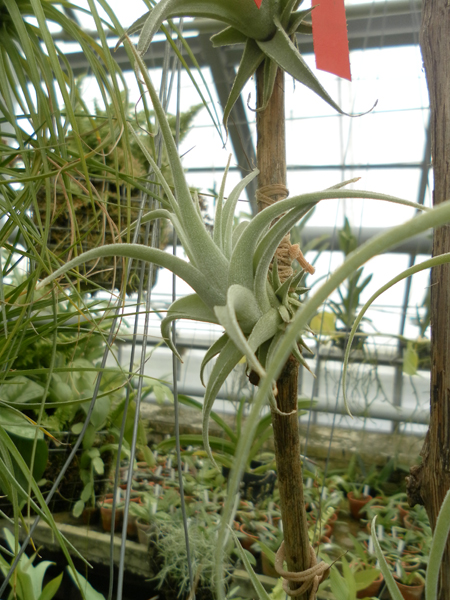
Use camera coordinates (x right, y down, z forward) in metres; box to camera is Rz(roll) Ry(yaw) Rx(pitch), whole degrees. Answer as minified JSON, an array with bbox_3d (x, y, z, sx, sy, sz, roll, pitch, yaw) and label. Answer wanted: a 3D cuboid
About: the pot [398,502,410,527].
[{"bbox_3d":[0.689,0.809,1.802,0.093,0.081,0.093,3,3,0],"label":"pot"}]

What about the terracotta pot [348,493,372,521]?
[{"bbox_3d":[0.514,0.795,1.862,0.093,0.081,0.093,3,3,0],"label":"terracotta pot"}]

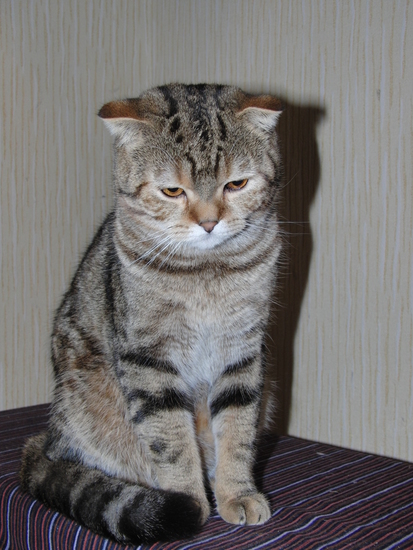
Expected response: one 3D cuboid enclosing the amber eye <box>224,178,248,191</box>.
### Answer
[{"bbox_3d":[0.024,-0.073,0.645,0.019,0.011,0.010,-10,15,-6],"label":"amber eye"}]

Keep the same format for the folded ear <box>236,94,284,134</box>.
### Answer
[{"bbox_3d":[0.045,-0.135,0.670,0.036,0.028,0.026,-8,12,-13],"label":"folded ear"}]

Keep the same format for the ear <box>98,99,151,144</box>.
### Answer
[{"bbox_3d":[-0.069,-0.129,0.670,0.039,0.032,0.026,-3,12,15],"label":"ear"}]

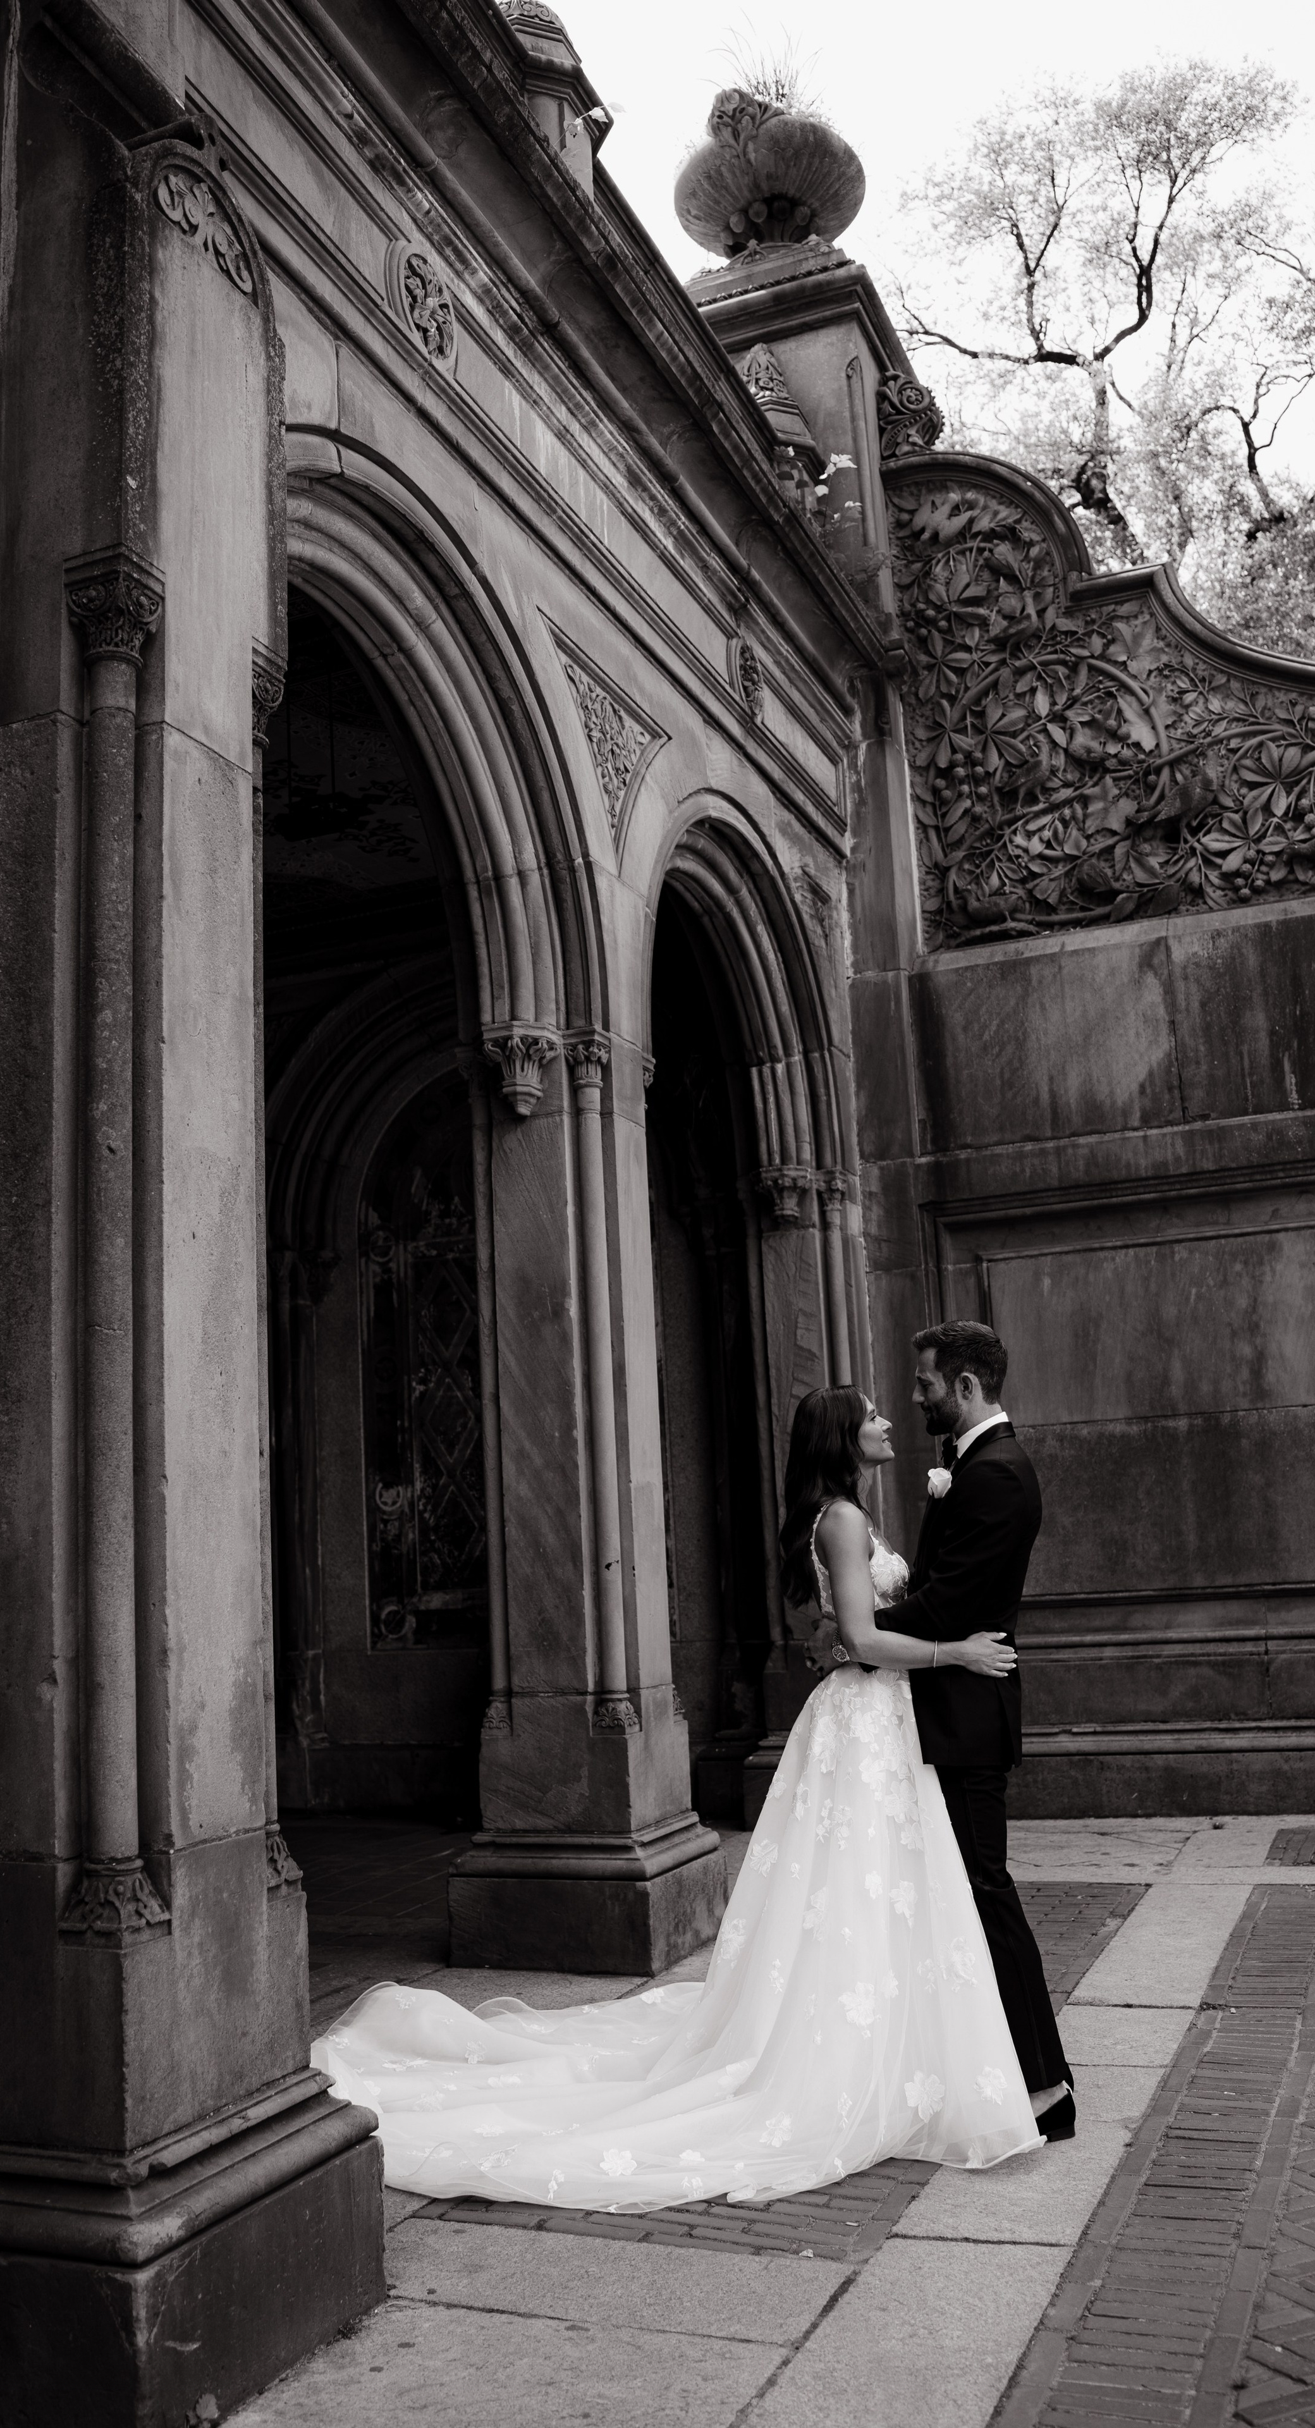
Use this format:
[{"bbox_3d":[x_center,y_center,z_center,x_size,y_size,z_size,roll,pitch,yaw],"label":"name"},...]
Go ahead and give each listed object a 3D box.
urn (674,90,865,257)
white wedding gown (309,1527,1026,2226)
[{"bbox_3d":[0.672,-5.902,11.187,1.150,0.980,1.150,-3,-10,-1],"label":"urn"},{"bbox_3d":[-0.040,1.440,4.611,1.880,1.360,1.500,-4,-10,6],"label":"white wedding gown"}]

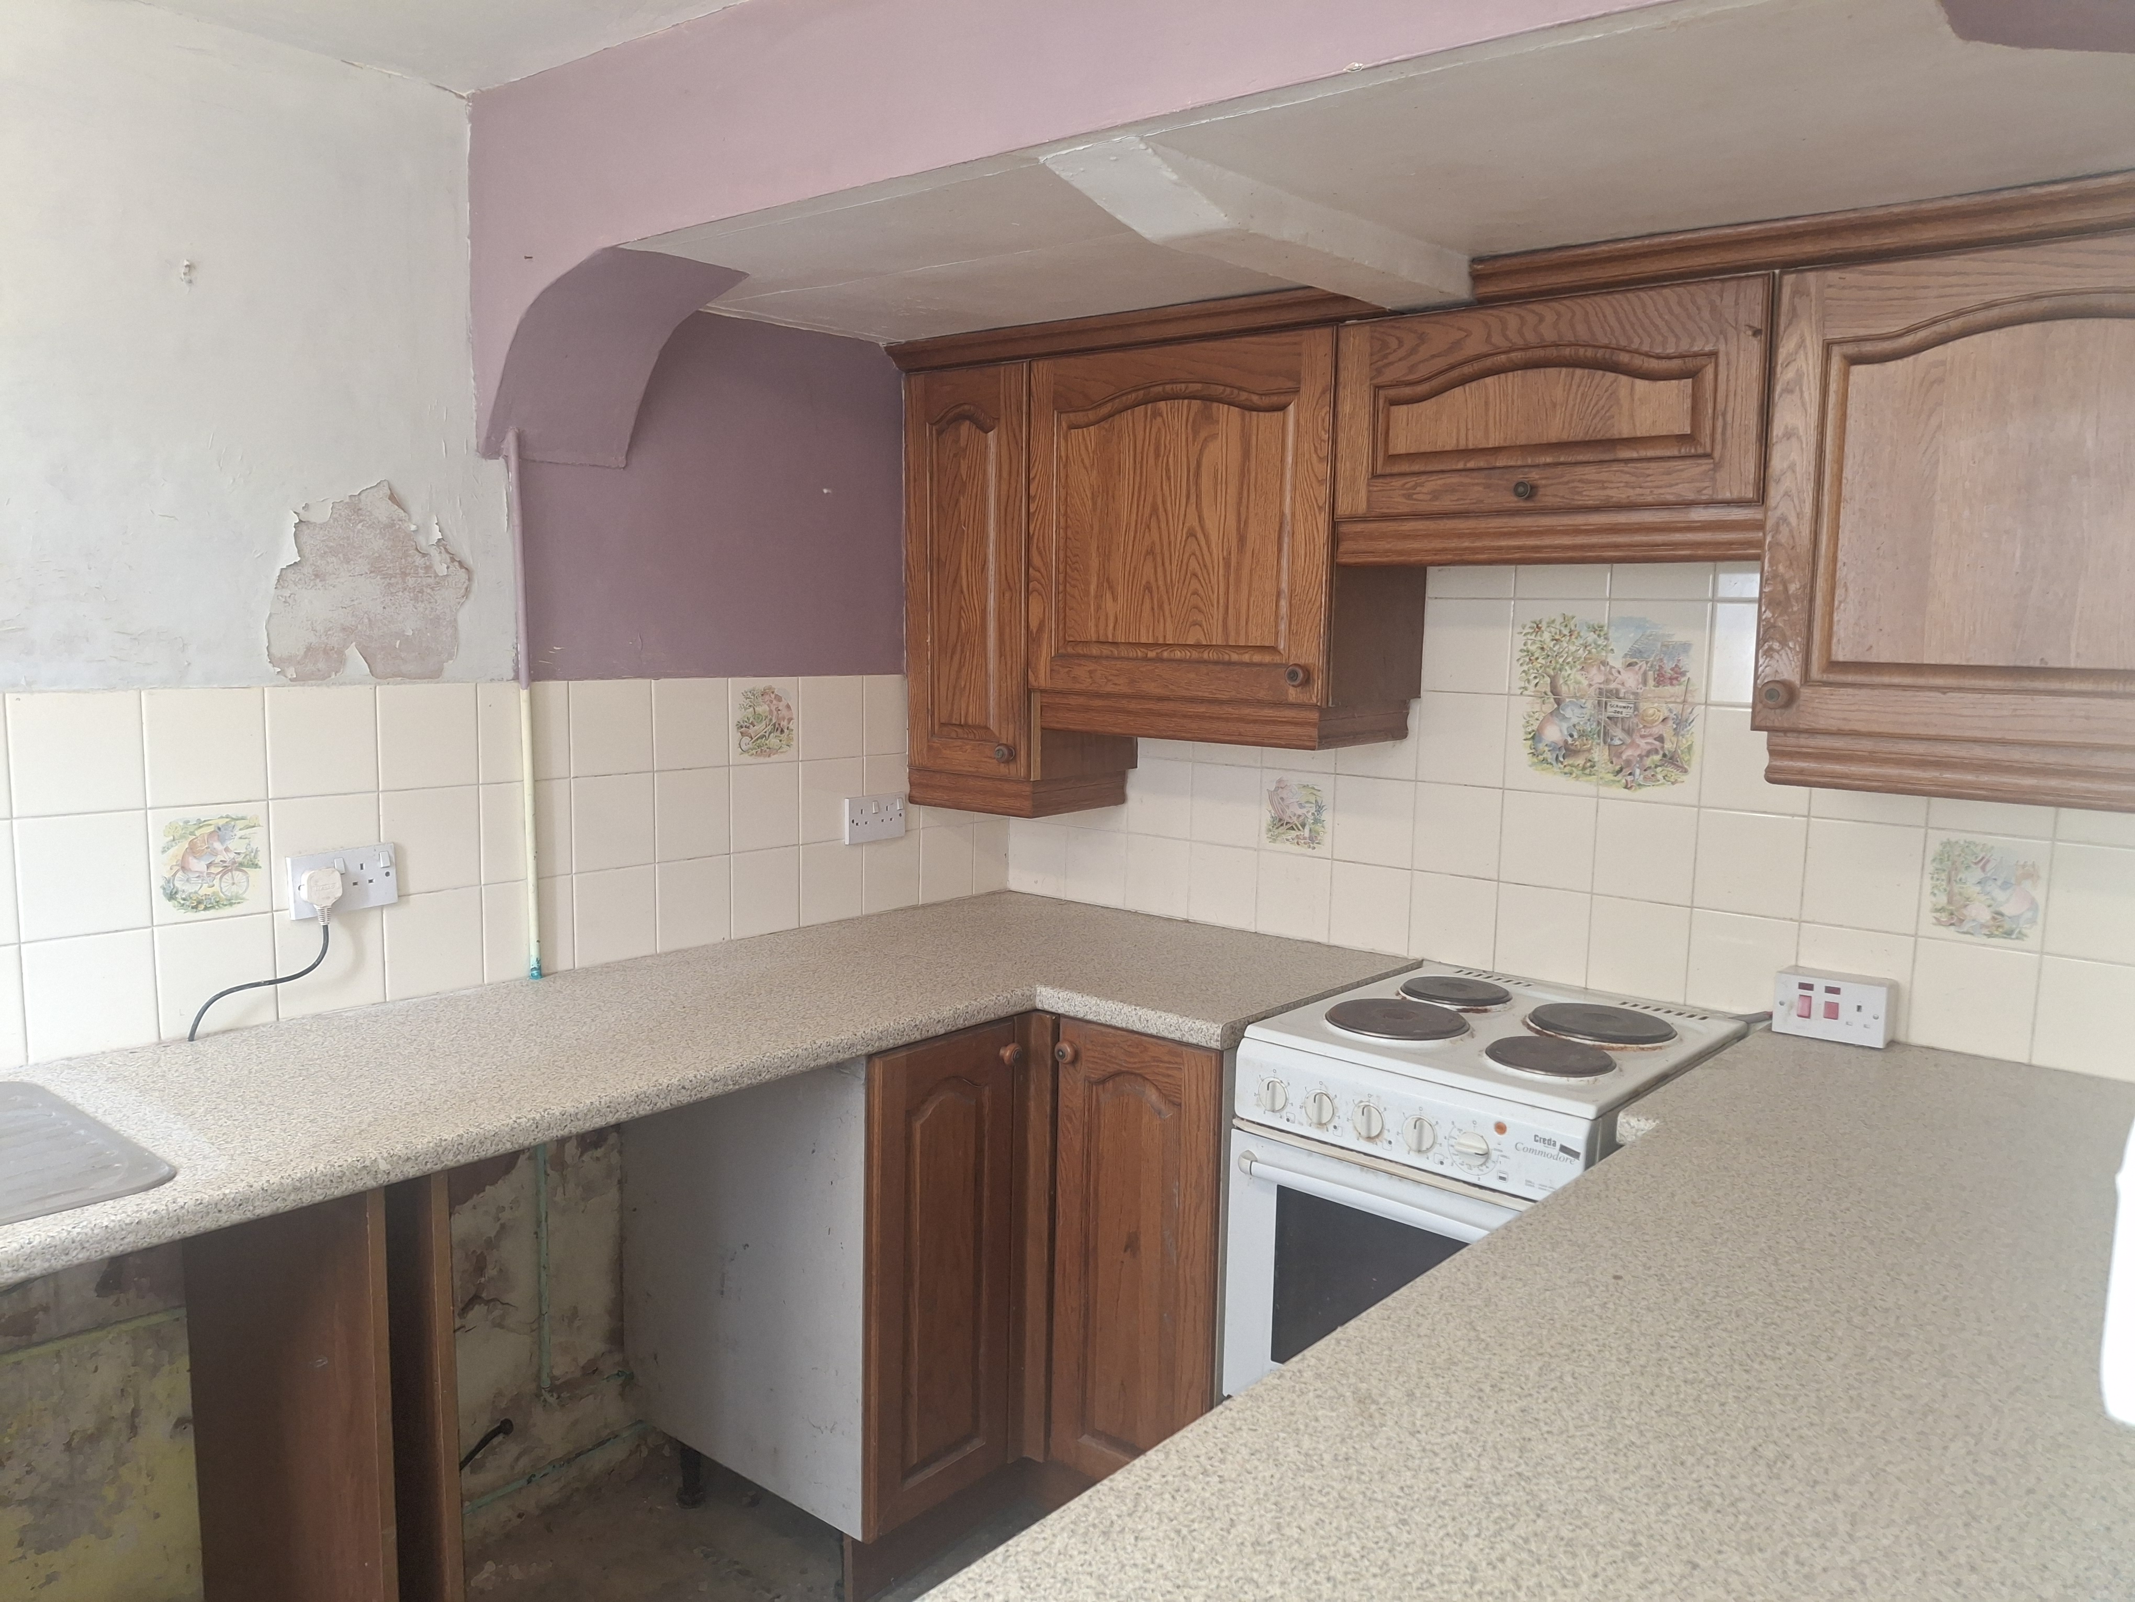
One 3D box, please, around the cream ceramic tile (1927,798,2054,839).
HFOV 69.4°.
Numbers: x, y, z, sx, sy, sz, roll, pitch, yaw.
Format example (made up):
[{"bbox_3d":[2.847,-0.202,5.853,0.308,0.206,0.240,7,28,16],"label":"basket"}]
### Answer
[{"bbox_3d":[1.221,-0.032,2.031,0.150,0.150,0.010,7,9,39],"label":"cream ceramic tile"}]

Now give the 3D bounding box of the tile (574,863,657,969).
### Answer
[{"bbox_3d":[-0.731,0.183,2.488,0.009,0.148,0.149,7,9,41],"label":"tile"}]

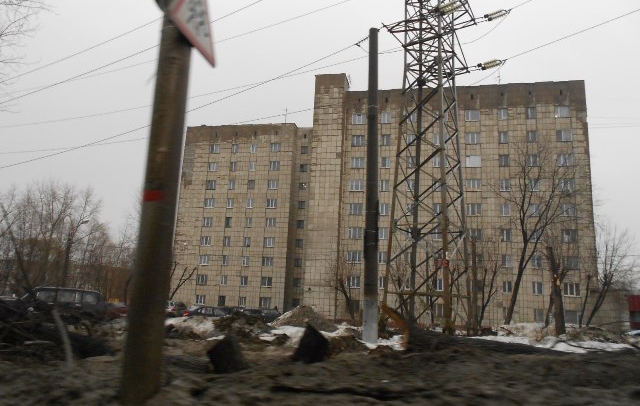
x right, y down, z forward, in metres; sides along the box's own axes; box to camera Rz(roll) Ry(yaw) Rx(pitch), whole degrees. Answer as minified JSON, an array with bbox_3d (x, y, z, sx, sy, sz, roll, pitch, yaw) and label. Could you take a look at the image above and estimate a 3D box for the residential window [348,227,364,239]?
[{"bbox_3d":[4.265,3.557,57.261,1.680,1.430,0.200,0,-11,13],"label":"residential window"}]

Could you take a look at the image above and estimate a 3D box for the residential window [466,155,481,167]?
[{"bbox_3d":[17.862,-4.780,55.846,1.680,1.430,0.200,0,-11,13],"label":"residential window"}]

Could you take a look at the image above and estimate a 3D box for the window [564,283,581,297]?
[{"bbox_3d":[26.733,9.176,50.907,1.599,1.363,0.150,0,-11,13],"label":"window"}]

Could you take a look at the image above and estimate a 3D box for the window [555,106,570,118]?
[{"bbox_3d":[27.693,-10.335,54.726,1.680,1.430,0.200,0,-11,13],"label":"window"}]

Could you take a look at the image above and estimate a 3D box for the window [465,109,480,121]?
[{"bbox_3d":[18.132,-10.369,56.929,1.680,1.430,0.200,0,-11,13],"label":"window"}]

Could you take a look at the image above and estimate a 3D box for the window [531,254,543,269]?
[{"bbox_3d":[23.610,6.422,52.230,1.080,1.430,0.200,0,-11,13],"label":"window"}]

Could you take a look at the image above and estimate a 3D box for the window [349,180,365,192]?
[{"bbox_3d":[4.535,-2.033,58.344,1.680,1.430,0.200,0,-11,13],"label":"window"}]

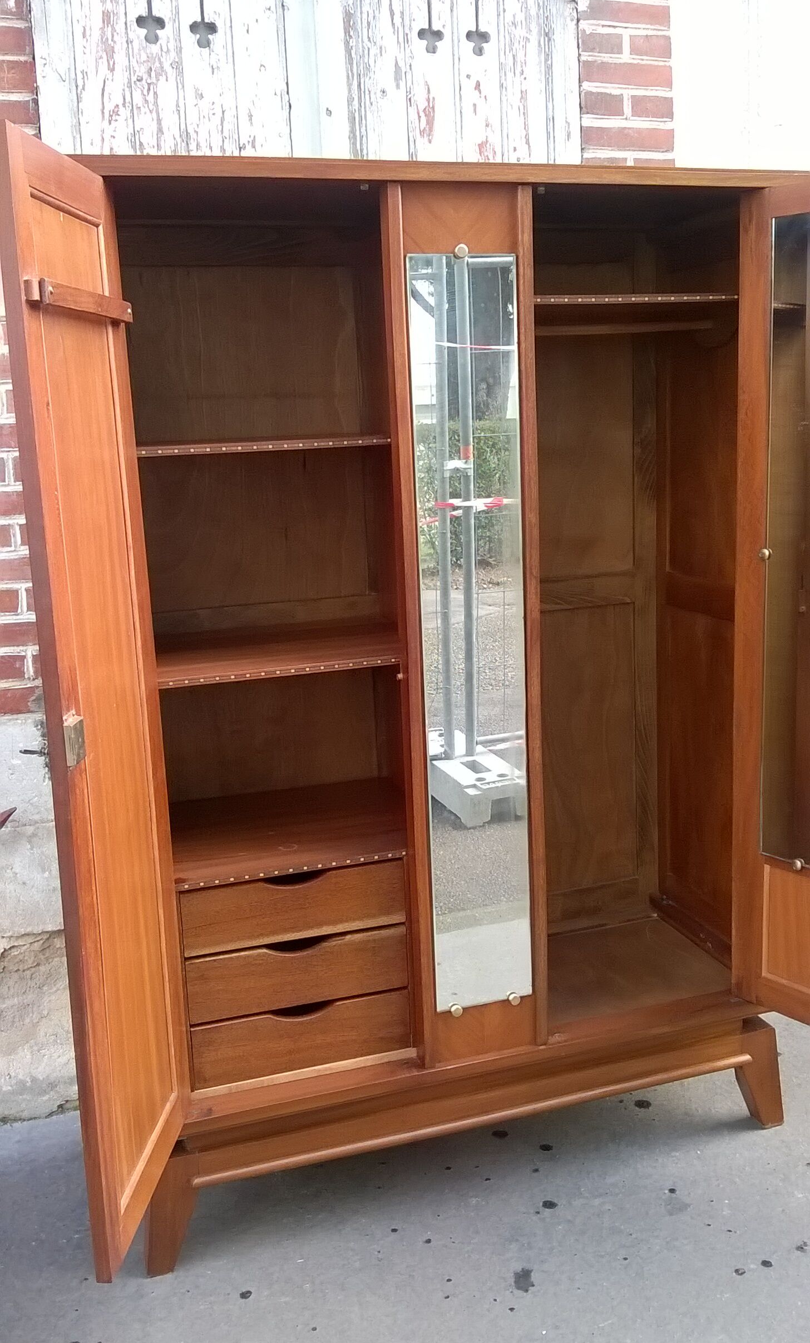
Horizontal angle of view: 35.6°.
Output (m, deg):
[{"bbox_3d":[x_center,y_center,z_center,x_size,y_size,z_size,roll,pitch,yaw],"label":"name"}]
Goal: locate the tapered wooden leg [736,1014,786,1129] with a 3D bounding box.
[{"bbox_3d":[0.724,0.831,2.608,0.104,0.218,0.059,-6,12,-18],"label":"tapered wooden leg"}]

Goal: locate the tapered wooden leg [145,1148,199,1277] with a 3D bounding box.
[{"bbox_3d":[-0.417,0.952,2.246,0.104,0.218,0.059,-6,12,-18],"label":"tapered wooden leg"}]

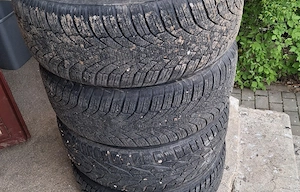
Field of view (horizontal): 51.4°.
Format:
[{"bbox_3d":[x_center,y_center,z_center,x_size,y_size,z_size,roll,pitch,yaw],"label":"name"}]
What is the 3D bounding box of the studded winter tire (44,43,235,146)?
[{"bbox_3d":[-0.039,-0.123,1.141,0.688,0.241,0.688,-4,39,0],"label":"studded winter tire"}]

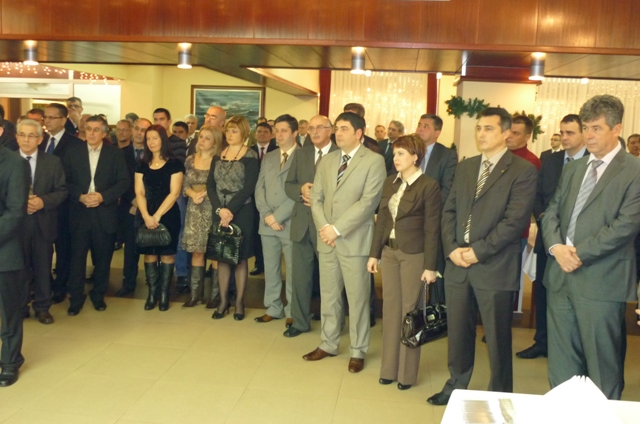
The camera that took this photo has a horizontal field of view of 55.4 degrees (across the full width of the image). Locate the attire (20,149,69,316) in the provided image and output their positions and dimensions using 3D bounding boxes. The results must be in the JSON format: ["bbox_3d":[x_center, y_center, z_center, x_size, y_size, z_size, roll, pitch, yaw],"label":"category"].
[{"bbox_3d":[-2.429,0.168,5.182,0.530,1.400,0.330,2,7,-2],"label":"attire"}]

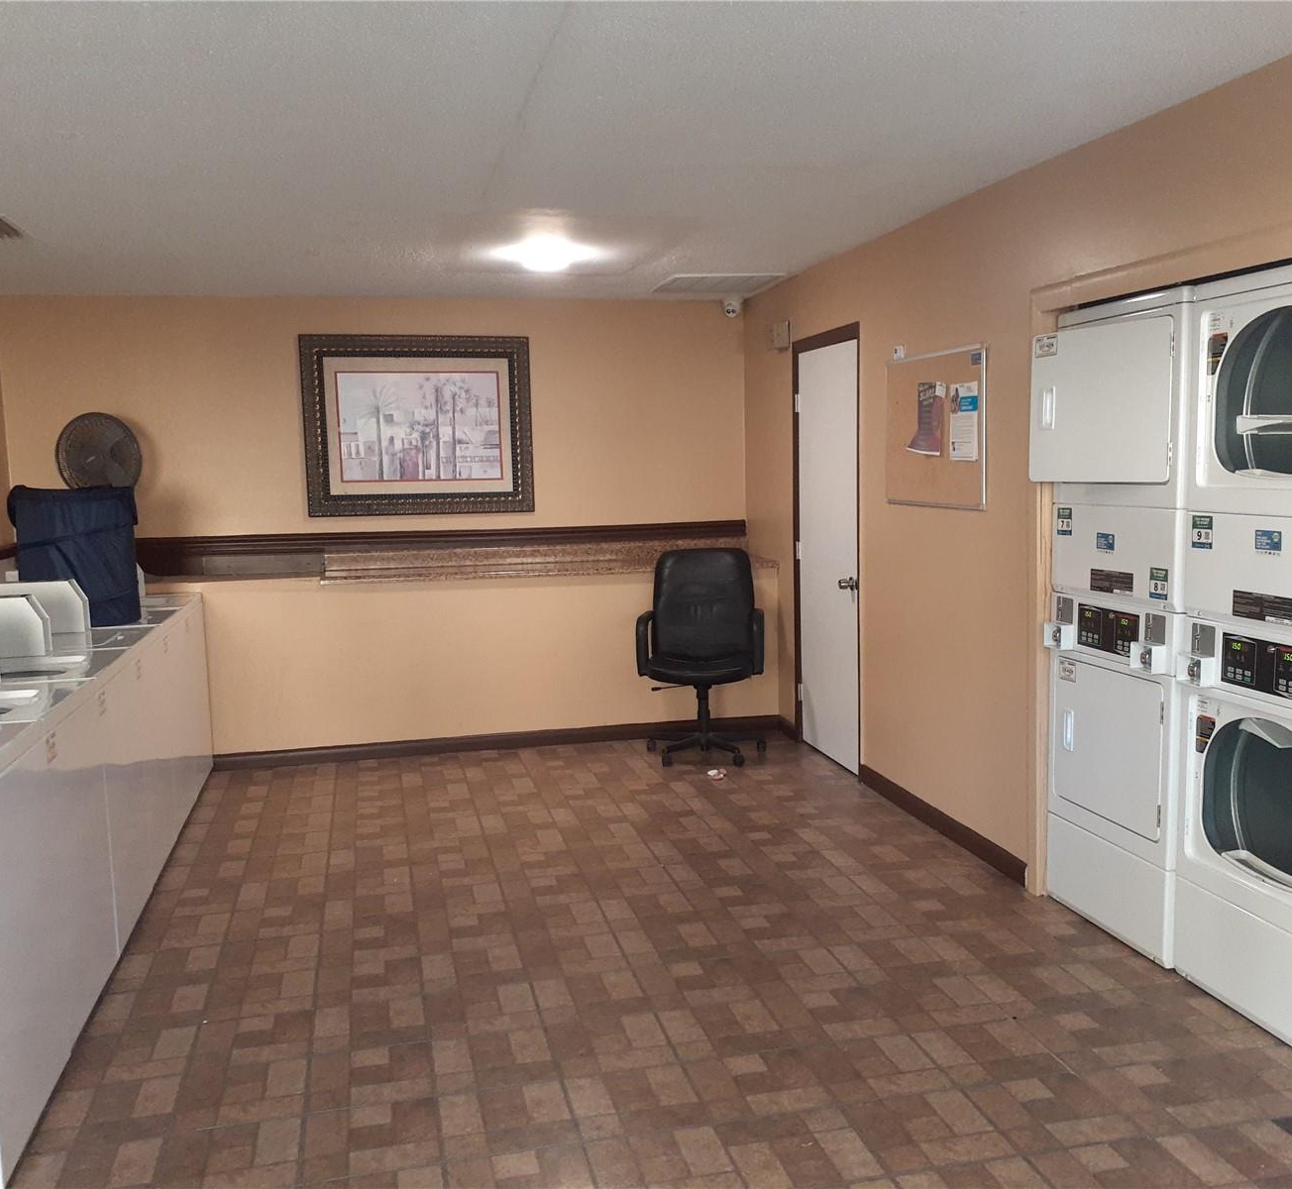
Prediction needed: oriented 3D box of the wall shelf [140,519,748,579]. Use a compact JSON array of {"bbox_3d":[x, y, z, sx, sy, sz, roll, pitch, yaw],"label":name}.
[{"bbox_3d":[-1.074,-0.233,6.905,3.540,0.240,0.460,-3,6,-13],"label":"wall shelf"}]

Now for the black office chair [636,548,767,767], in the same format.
[{"bbox_3d":[0.305,0.310,6.491,0.660,1.090,0.640,-1,6,7],"label":"black office chair"}]

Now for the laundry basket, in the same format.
[{"bbox_3d":[-2.507,-0.171,5.453,0.490,0.585,0.440,-3,6,-13],"label":"laundry basket"}]

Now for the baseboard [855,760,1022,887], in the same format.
[{"bbox_3d":[1.208,0.934,5.183,0.018,0.083,1.520,-3,6,-13],"label":"baseboard"}]

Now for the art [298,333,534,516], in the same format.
[{"bbox_3d":[-1.285,-0.958,7.041,1.270,1.010,0.050,-3,6,-13],"label":"art"}]

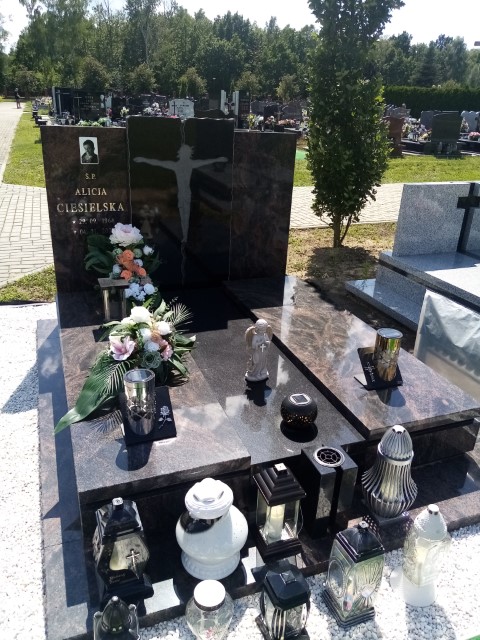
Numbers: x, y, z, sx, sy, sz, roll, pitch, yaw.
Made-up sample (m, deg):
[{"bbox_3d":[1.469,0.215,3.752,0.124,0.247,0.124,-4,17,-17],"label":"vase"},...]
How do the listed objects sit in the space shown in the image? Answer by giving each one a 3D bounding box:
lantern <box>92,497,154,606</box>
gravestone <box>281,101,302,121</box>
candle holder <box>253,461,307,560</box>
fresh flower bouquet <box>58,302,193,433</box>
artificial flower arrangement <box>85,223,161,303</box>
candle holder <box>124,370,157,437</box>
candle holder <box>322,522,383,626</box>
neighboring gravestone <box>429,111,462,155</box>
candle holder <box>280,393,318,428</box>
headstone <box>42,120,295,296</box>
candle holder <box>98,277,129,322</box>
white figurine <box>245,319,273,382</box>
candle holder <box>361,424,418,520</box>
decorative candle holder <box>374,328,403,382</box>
[{"bbox_3d":[-0.357,0.675,1.456,0.147,0.331,0.142,-4,25,-17],"label":"lantern"},{"bbox_3d":[2.055,-8.241,19.000,0.950,0.900,0.120,-7,26,-21],"label":"gravestone"},{"bbox_3d":[0.122,0.583,1.489,0.130,0.324,0.130,-7,26,-21],"label":"candle holder"},{"bbox_3d":[-0.486,0.150,2.118,0.623,0.249,0.676,-6,26,-20],"label":"fresh flower bouquet"},{"bbox_3d":[-0.701,-0.343,2.900,0.436,0.489,0.285,-6,26,-20],"label":"artificial flower arrangement"},{"bbox_3d":[-0.371,0.310,1.796,0.110,0.227,0.110,-6,26,-20],"label":"candle holder"},{"bbox_3d":[0.360,0.759,1.482,0.125,0.350,0.125,-7,26,-23],"label":"candle holder"},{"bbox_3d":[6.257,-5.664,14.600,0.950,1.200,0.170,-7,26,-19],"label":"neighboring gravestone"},{"bbox_3d":[0.225,0.337,1.774,0.137,0.113,0.137,2,24,-1],"label":"candle holder"},{"bbox_3d":[-0.399,-0.755,3.169,1.602,1.059,0.098,-6,26,-20],"label":"headstone"},{"bbox_3d":[-0.653,-0.114,2.498,0.140,0.178,0.140,-7,26,-21],"label":"candle holder"},{"bbox_3d":[0.084,0.124,2.050,0.118,0.266,0.085,-3,25,-14],"label":"white figurine"},{"bbox_3d":[0.532,0.516,1.652,0.203,0.351,0.203,-7,26,-21],"label":"candle holder"},{"bbox_3d":[0.616,0.146,2.000,0.108,0.196,0.108,-7,26,-21],"label":"decorative candle holder"}]

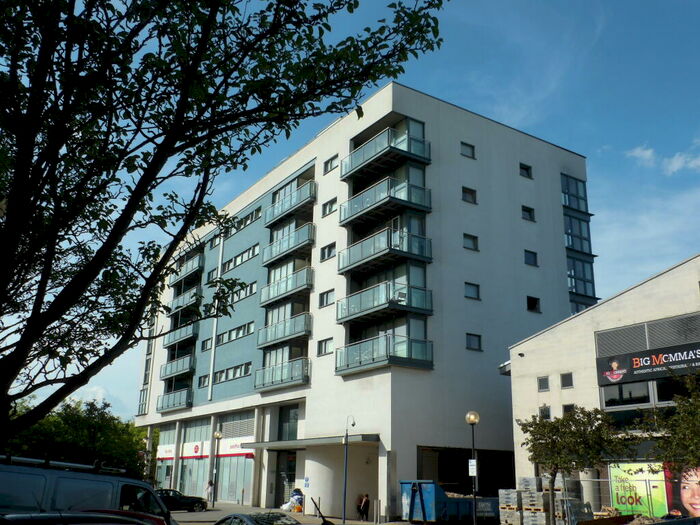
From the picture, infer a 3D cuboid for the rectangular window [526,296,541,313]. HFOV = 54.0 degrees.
[{"bbox_3d":[10.975,2.528,41.147,1.062,0.831,0.150,12,-20,-31],"label":"rectangular window"}]

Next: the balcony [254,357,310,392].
[{"bbox_3d":[-4.282,7.180,43.191,0.550,1.500,6.400,12,-21,-31],"label":"balcony"}]

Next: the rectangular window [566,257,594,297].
[{"bbox_3d":[14.842,0.975,44.202,2.564,2.441,0.230,12,-21,-31],"label":"rectangular window"}]

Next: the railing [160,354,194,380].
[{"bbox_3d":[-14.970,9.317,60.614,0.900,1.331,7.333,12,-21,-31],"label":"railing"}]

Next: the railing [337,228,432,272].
[{"bbox_3d":[1.918,-0.321,38.765,2.925,1.364,4.960,12,-21,-31],"label":"railing"}]

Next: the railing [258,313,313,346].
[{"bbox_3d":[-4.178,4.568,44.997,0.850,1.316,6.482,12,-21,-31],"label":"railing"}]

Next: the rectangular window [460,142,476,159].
[{"bbox_3d":[7.026,-6.674,41.157,1.078,0.831,0.150,12,-20,-31],"label":"rectangular window"}]

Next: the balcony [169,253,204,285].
[{"bbox_3d":[-14.908,0.791,62.505,0.464,1.349,7.482,12,-20,-31],"label":"balcony"}]

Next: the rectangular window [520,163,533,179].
[{"bbox_3d":[11.164,-5.776,43.736,1.062,0.831,0.150,12,-20,-31],"label":"rectangular window"}]

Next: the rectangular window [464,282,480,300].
[{"bbox_3d":[6.810,1.637,38.504,1.099,0.956,0.170,12,-21,-31],"label":"rectangular window"}]

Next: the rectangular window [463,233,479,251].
[{"bbox_3d":[6.899,-1.138,39.431,1.078,0.831,0.150,12,-20,-31],"label":"rectangular window"}]

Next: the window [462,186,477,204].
[{"bbox_3d":[7.094,-3.983,40.862,1.122,0.874,0.150,12,-21,-31],"label":"window"}]

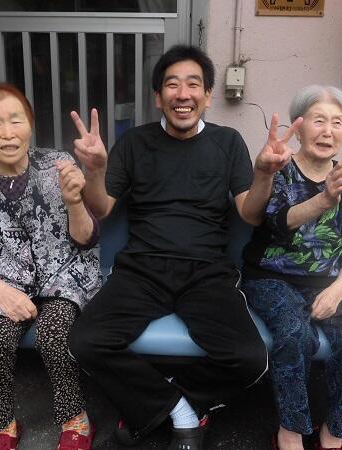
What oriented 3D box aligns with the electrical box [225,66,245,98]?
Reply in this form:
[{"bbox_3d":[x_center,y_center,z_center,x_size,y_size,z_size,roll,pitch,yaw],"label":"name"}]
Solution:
[{"bbox_3d":[0.270,-0.596,2.329,0.074,0.130,0.064,2,19,3],"label":"electrical box"}]

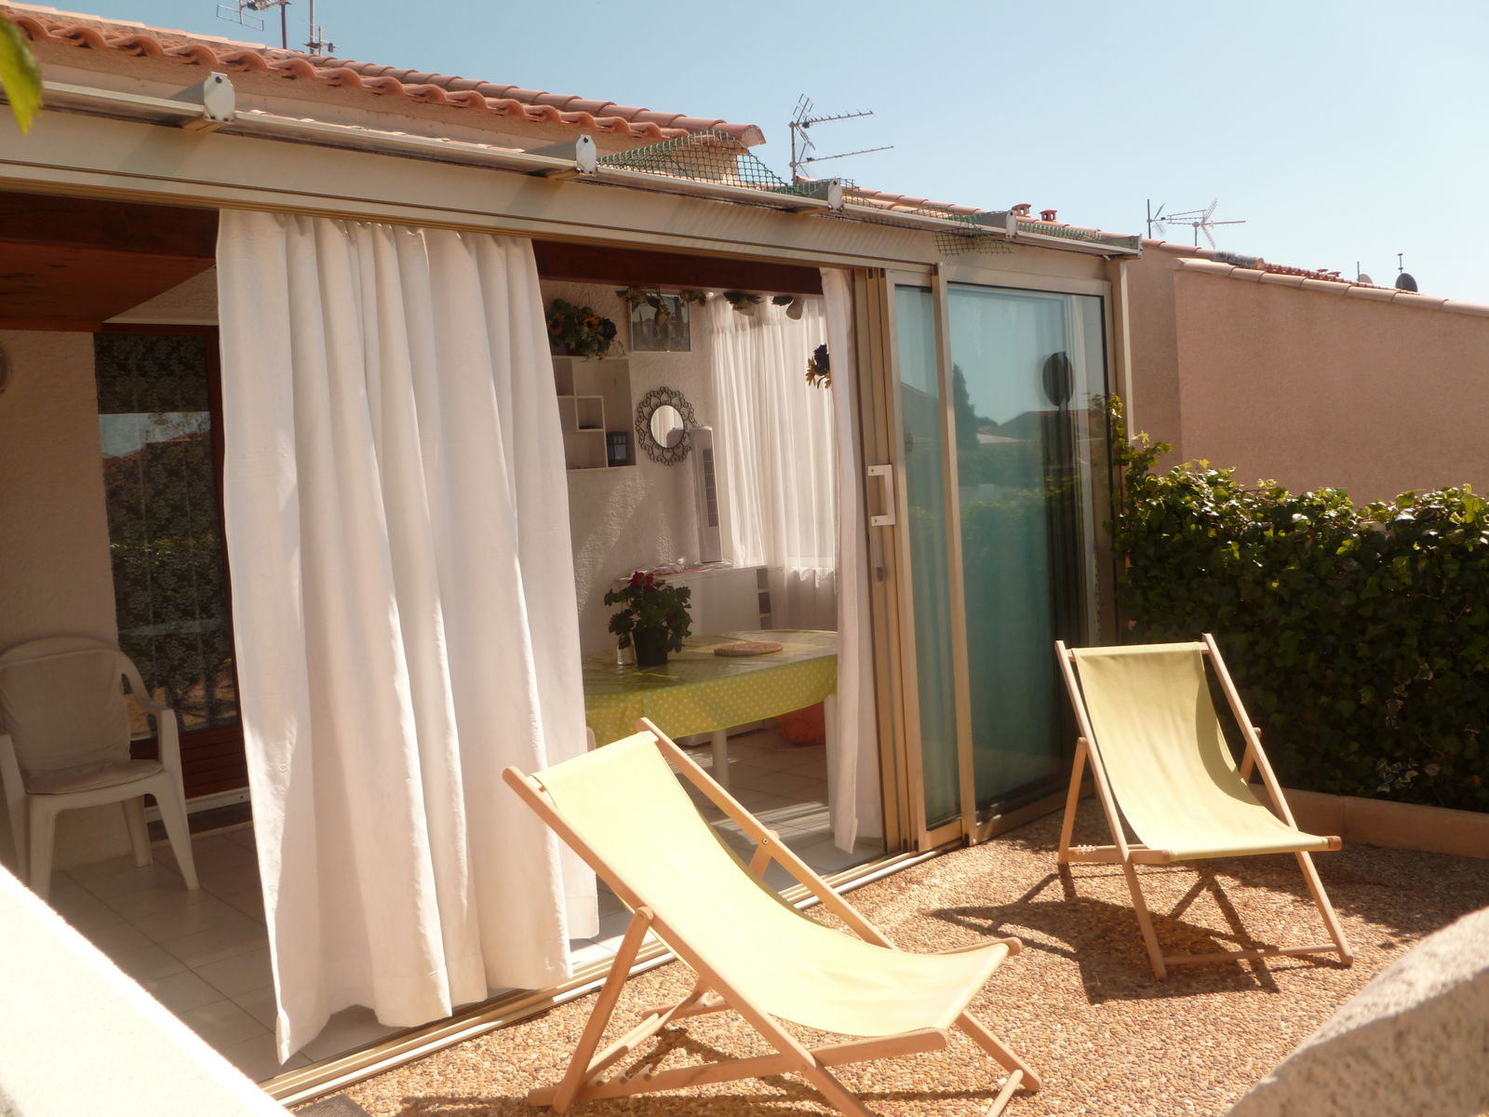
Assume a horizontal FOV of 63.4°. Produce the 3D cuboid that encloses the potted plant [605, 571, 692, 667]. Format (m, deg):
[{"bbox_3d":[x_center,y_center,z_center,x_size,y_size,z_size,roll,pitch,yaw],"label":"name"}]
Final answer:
[{"bbox_3d":[-0.381,0.239,4.808,0.300,0.370,0.300,-4,3,0],"label":"potted plant"}]

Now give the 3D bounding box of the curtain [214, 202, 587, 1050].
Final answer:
[{"bbox_3d":[-0.905,0.170,3.444,1.015,2.188,0.256,-6,4,-40],"label":"curtain"}]

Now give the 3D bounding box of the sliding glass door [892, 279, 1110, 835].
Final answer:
[{"bbox_3d":[1.131,-0.034,4.944,1.292,2.180,0.114,-6,4,-40],"label":"sliding glass door"}]

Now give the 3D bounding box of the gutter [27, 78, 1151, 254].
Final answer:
[{"bbox_3d":[0.054,-1.188,3.904,4.388,0.109,0.114,-6,4,-40],"label":"gutter"}]

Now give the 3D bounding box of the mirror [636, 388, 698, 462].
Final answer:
[{"bbox_3d":[-0.474,-0.795,7.222,0.460,0.470,0.030,-6,4,-40],"label":"mirror"}]

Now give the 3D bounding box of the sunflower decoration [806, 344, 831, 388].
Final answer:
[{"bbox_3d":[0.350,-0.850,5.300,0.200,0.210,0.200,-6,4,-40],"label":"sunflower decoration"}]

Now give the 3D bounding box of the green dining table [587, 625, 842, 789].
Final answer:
[{"bbox_3d":[-0.247,0.785,4.939,1.839,0.750,1.051,-6,4,-40],"label":"green dining table"}]

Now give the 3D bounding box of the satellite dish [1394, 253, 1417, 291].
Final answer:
[{"bbox_3d":[17.021,-7.320,31.000,0.650,1.000,0.400,-2,4,27],"label":"satellite dish"}]

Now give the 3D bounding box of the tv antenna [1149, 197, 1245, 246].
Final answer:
[{"bbox_3d":[6.379,-4.720,17.000,1.380,0.720,0.550,-4,3,0],"label":"tv antenna"}]

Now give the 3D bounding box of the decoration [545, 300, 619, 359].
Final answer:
[{"bbox_3d":[-0.906,-1.282,6.723,0.370,0.310,0.280,-6,4,-40],"label":"decoration"}]

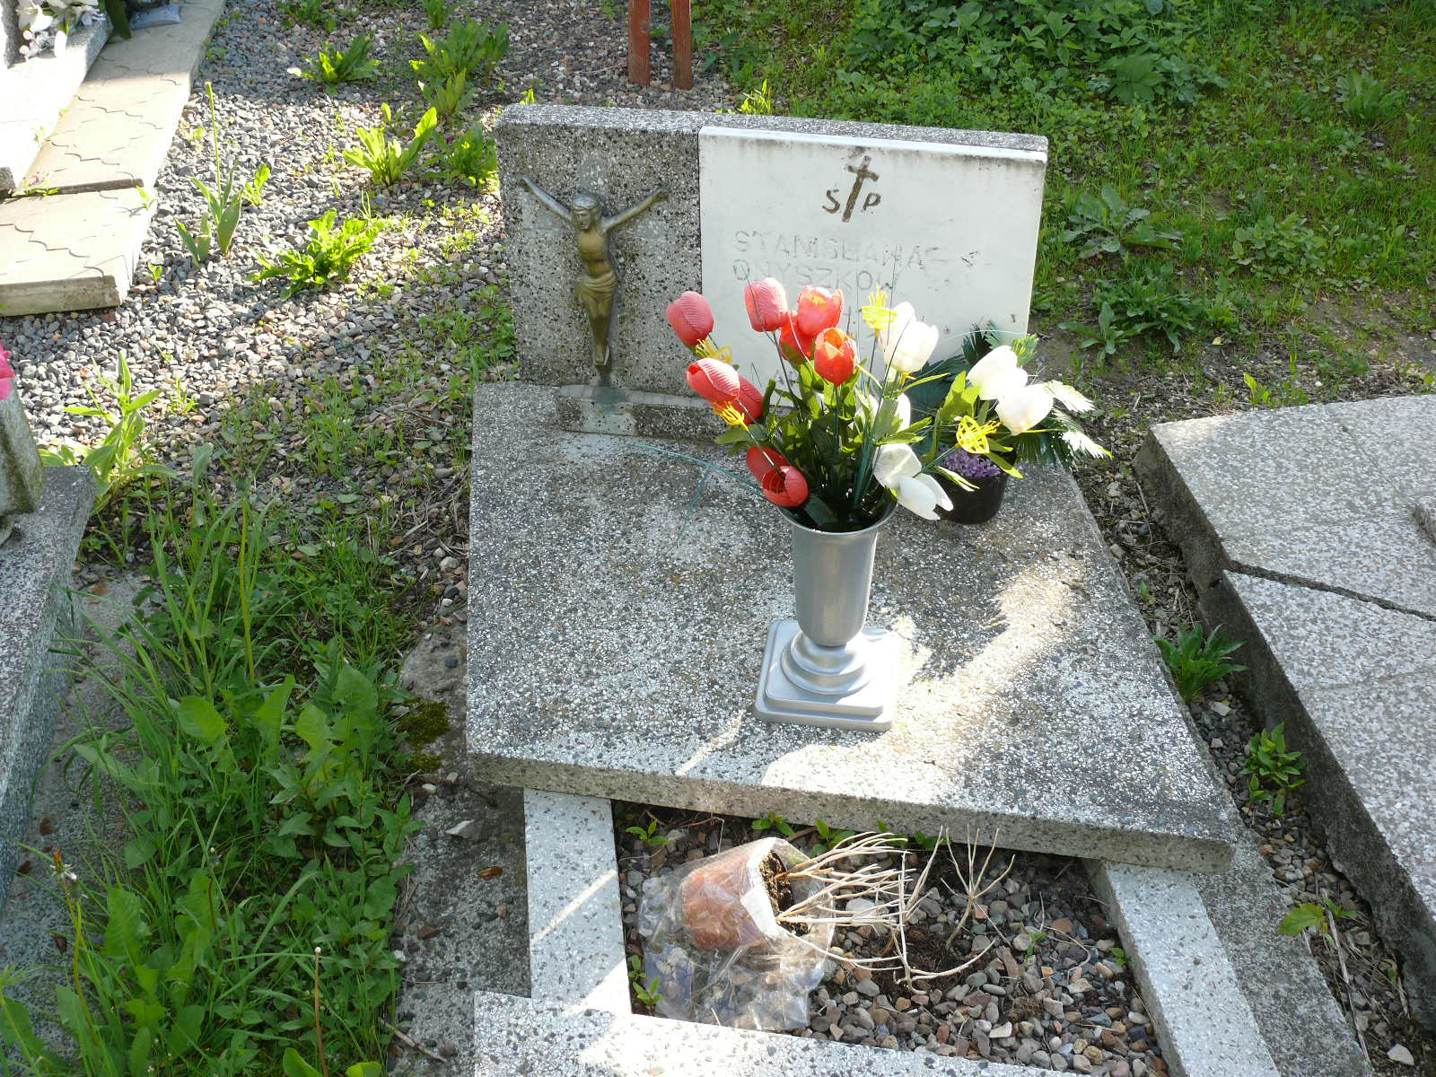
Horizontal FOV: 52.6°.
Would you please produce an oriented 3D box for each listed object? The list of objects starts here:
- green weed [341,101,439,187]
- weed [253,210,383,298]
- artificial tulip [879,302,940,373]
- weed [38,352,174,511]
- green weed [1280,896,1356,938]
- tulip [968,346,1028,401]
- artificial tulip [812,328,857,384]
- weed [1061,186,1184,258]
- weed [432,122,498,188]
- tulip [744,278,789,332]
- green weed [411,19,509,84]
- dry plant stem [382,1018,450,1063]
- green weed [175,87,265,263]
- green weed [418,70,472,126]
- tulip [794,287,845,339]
[{"bbox_3d":[-0.802,-0.964,3.553,0.233,0.183,0.175,0,32,0],"label":"green weed"},{"bbox_3d":[-0.844,-0.600,3.062,0.275,0.150,0.233,0,32,0],"label":"weed"},{"bbox_3d":[0.189,-0.198,1.433,0.060,0.076,0.056,5,39,-4],"label":"artificial tulip"},{"bbox_3d":[-0.973,-0.153,2.268,0.200,0.240,0.170,-1,40,0],"label":"weed"},{"bbox_3d":[0.707,0.446,1.711,0.083,0.038,0.050,-1,40,0],"label":"green weed"},{"bbox_3d":[0.282,-0.166,1.461,0.052,0.066,0.052,24,35,-19],"label":"tulip"},{"bbox_3d":[0.117,-0.181,1.443,0.047,0.062,0.047,-1,40,0],"label":"artificial tulip"},{"bbox_3d":[0.896,-0.701,3.223,0.266,0.132,0.240,0,32,0],"label":"weed"},{"bbox_3d":[-0.563,-0.866,3.220,0.160,0.115,0.140,-1,40,0],"label":"weed"},{"bbox_3d":[0.053,-0.252,1.570,0.049,0.062,0.049,-10,23,6],"label":"tulip"},{"bbox_3d":[-0.652,-1.249,3.661,0.240,0.140,0.190,-1,40,0],"label":"green weed"},{"bbox_3d":[-0.330,0.541,1.573,0.096,0.012,0.012,22,44,24],"label":"dry plant stem"},{"bbox_3d":[-1.074,-0.787,3.131,0.191,0.379,0.143,0,32,0],"label":"green weed"},{"bbox_3d":[-0.735,-1.185,3.908,0.145,0.139,0.123,0,32,0],"label":"green weed"},{"bbox_3d":[0.109,-0.244,1.565,0.052,0.059,0.052,-3,30,2],"label":"tulip"}]

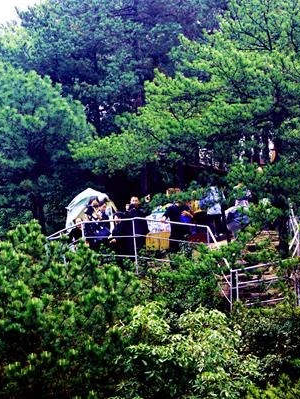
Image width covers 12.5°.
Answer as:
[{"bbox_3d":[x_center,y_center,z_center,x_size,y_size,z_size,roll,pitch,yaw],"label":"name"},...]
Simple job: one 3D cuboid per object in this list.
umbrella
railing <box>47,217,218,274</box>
[{"bbox_3d":[-1.361,0.231,31.500,1.200,0.900,1.100,0,-2,0],"label":"umbrella"},{"bbox_3d":[-0.388,1.032,30.300,3.800,1.300,2.000,0,-2,7],"label":"railing"}]

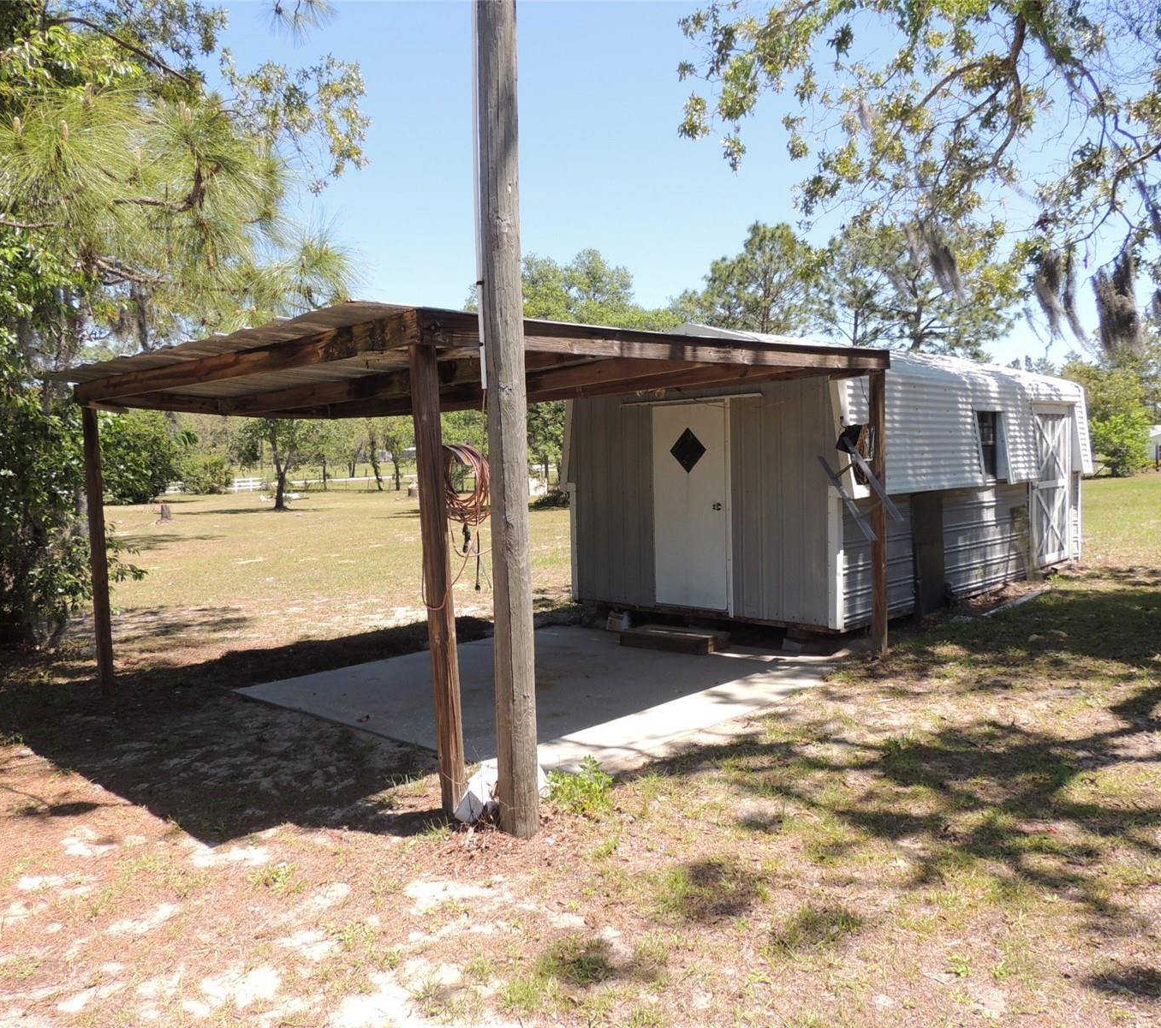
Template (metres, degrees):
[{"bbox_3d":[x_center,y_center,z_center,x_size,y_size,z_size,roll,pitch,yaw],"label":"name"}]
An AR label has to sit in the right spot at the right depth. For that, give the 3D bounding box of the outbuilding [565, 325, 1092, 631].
[{"bbox_3d":[3.131,-0.557,10.950,3.328,2.750,6.271,3,5,44],"label":"outbuilding"}]

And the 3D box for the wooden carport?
[{"bbox_3d":[-0.689,0.014,7.236,4.120,2.420,4.960,2,5,41],"label":"wooden carport"}]

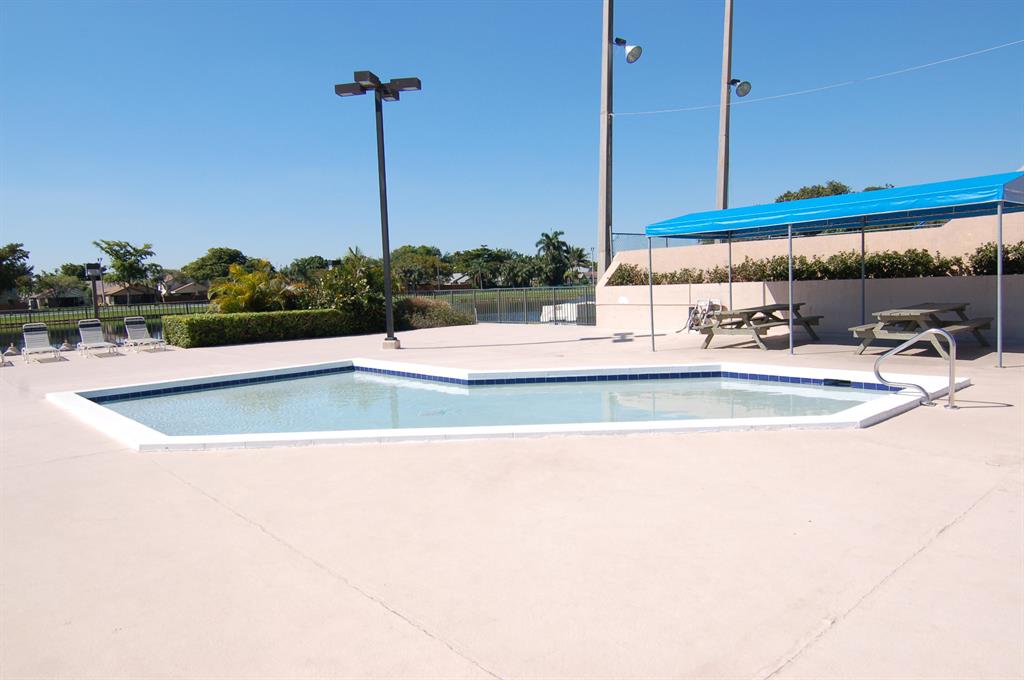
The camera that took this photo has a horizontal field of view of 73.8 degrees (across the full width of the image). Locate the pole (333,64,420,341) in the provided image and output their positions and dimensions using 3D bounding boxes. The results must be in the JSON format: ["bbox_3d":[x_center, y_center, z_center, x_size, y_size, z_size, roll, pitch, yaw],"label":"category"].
[{"bbox_3d":[-3.105,-3.047,16.731,1.950,6.470,1.950,-1,5,13],"label":"pole"}]

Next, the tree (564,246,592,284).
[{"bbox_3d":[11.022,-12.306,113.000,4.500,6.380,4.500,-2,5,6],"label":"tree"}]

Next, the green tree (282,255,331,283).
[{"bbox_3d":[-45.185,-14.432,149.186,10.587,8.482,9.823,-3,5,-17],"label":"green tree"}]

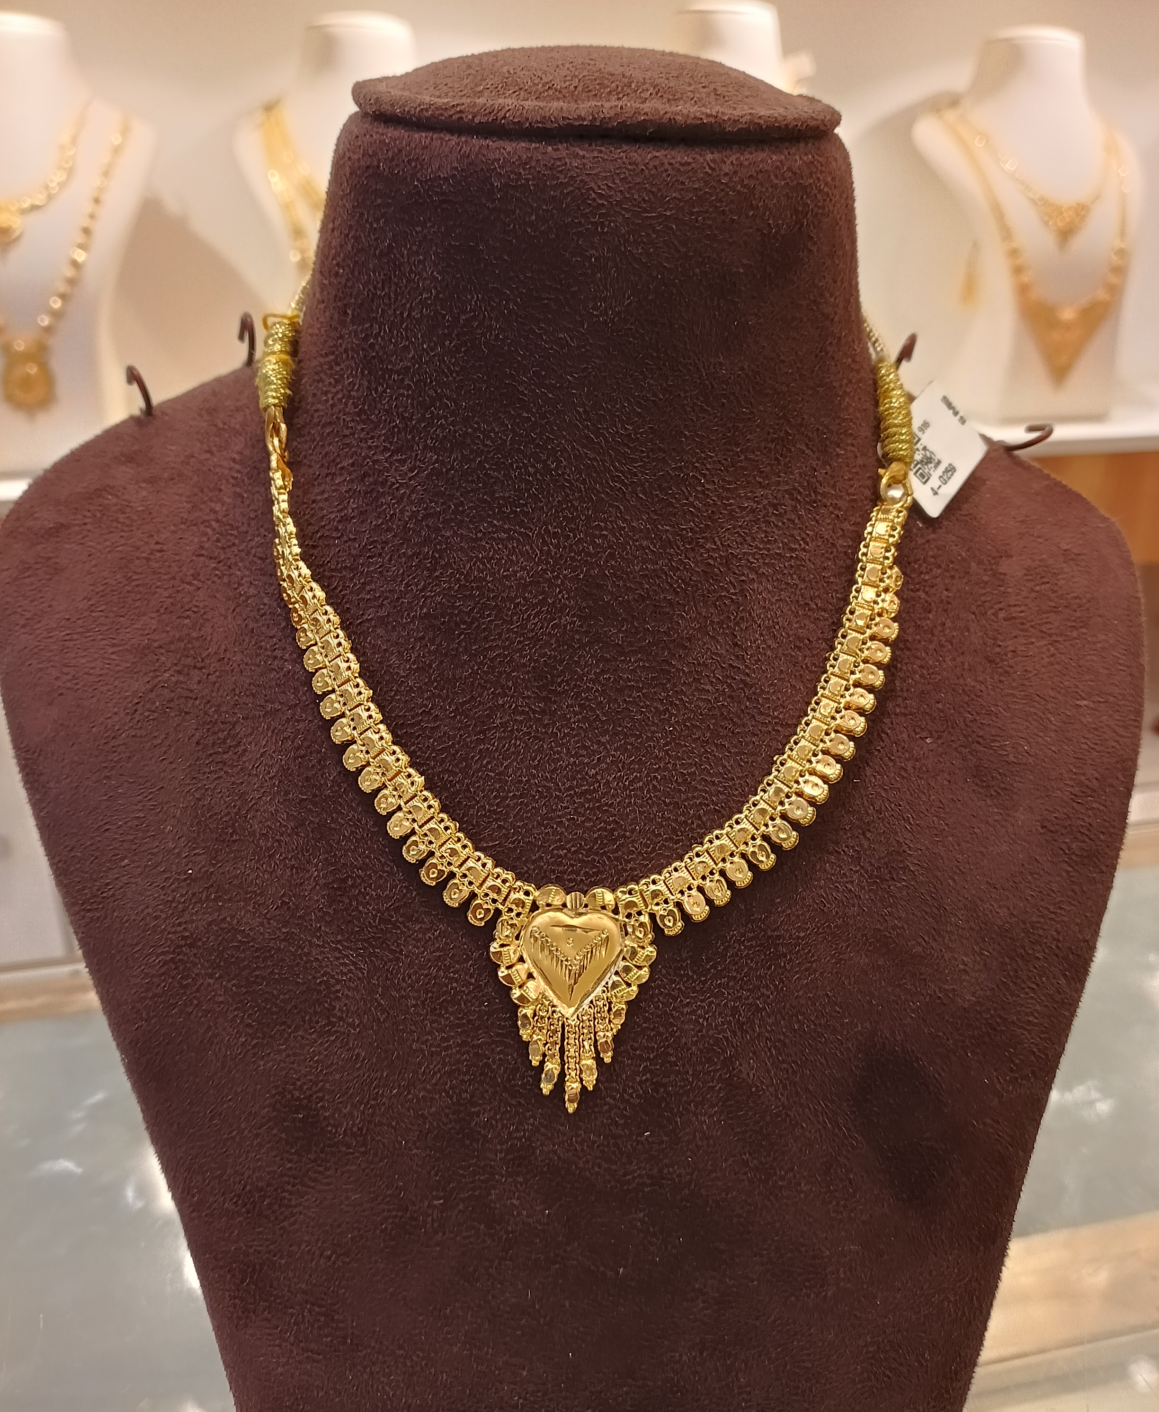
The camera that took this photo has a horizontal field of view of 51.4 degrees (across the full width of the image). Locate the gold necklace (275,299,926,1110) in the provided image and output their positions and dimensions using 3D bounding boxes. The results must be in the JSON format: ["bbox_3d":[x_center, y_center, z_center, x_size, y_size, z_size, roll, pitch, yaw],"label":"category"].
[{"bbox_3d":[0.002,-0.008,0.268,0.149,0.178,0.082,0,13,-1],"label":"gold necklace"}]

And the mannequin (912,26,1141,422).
[{"bbox_3d":[0.430,-0.457,1.162,0.226,0.350,0.135,-6,24,-12],"label":"mannequin"}]

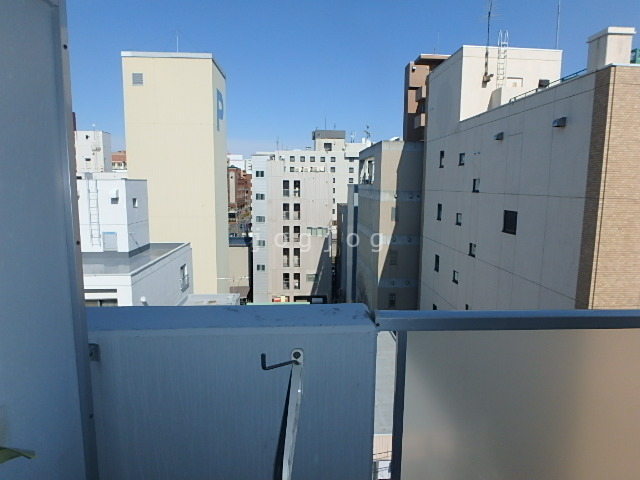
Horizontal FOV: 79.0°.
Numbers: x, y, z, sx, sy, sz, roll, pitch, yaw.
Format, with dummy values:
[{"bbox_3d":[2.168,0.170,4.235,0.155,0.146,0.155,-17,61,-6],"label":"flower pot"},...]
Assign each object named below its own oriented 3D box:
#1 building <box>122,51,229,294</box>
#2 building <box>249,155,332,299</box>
[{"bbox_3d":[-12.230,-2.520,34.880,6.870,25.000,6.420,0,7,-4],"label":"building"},{"bbox_3d":[-4.170,-0.970,61.030,11.180,23.190,13.000,0,8,-3],"label":"building"}]

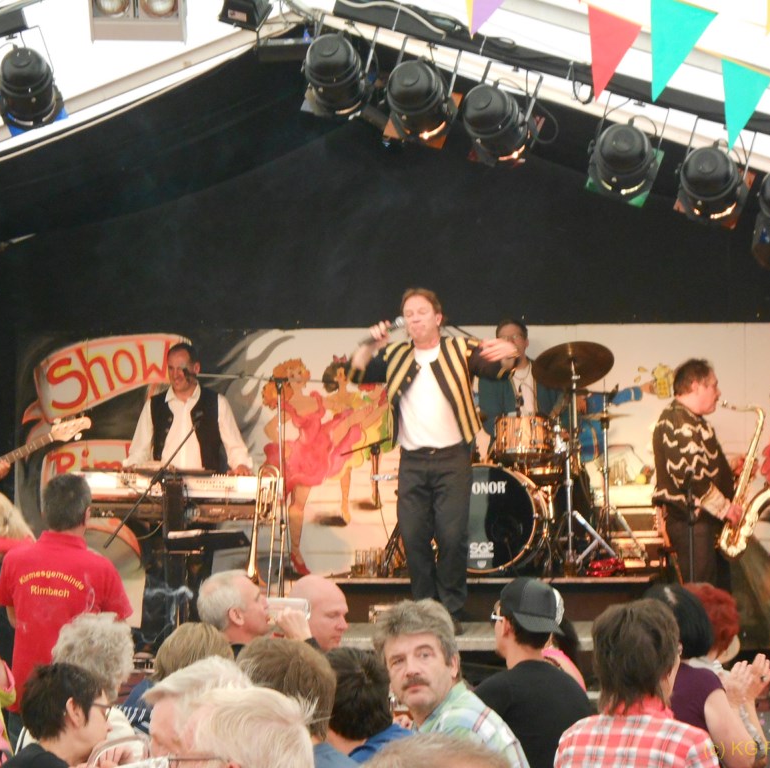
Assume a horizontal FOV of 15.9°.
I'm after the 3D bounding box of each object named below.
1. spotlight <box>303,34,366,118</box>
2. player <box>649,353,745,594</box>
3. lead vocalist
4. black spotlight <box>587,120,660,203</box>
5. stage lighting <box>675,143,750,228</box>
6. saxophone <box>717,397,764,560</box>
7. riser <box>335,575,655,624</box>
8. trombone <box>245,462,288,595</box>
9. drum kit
[{"bbox_3d":[-0.188,-1.210,10.900,0.260,0.250,0.280,15,-32,17],"label":"spotlight"},{"bbox_3d":[1.595,0.720,14.000,0.500,1.700,0.520,0,-1,-6],"label":"player"},{"bbox_3d":[0.232,0.384,13.450,0.800,1.700,0.500,0,-1,14],"label":"lead vocalist"},{"bbox_3d":[0.945,-0.882,10.900,0.260,0.250,0.280,18,-22,14],"label":"black spotlight"},{"bbox_3d":[1.298,-0.790,10.900,0.260,0.250,0.280,18,-20,15],"label":"stage lighting"},{"bbox_3d":[1.828,0.489,13.950,0.320,0.800,0.200,8,-1,-3],"label":"saxophone"},{"bbox_3d":[0.658,1.099,14.944,1.750,0.230,1.700,0,-1,7],"label":"riser"},{"bbox_3d":[-0.620,0.939,13.700,0.270,1.100,0.240,6,-1,6],"label":"trombone"},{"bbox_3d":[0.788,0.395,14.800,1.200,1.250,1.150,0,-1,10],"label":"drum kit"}]

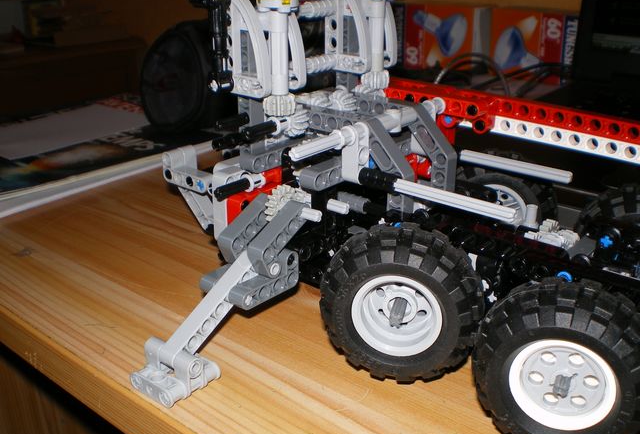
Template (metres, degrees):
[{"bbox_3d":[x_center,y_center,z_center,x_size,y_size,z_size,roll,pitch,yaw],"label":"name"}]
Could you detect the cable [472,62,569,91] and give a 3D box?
[{"bbox_3d":[0.195,-0.136,0.680,0.086,0.029,0.030,0,23,0],"label":"cable"}]

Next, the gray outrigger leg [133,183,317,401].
[{"bbox_3d":[-0.032,0.026,0.265,0.029,0.059,0.082,18,29,36],"label":"gray outrigger leg"}]

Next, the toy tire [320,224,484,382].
[{"bbox_3d":[0.029,0.032,0.255,0.056,0.056,0.026,6,24,14],"label":"toy tire"}]

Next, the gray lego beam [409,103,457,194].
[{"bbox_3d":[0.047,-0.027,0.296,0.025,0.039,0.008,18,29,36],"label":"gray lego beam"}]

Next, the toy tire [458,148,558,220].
[{"bbox_3d":[0.085,-0.004,0.340,0.056,0.056,0.026,8,24,18],"label":"toy tire"}]

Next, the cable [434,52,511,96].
[{"bbox_3d":[0.141,-0.131,0.650,0.066,0.042,0.028,0,23,0],"label":"cable"}]

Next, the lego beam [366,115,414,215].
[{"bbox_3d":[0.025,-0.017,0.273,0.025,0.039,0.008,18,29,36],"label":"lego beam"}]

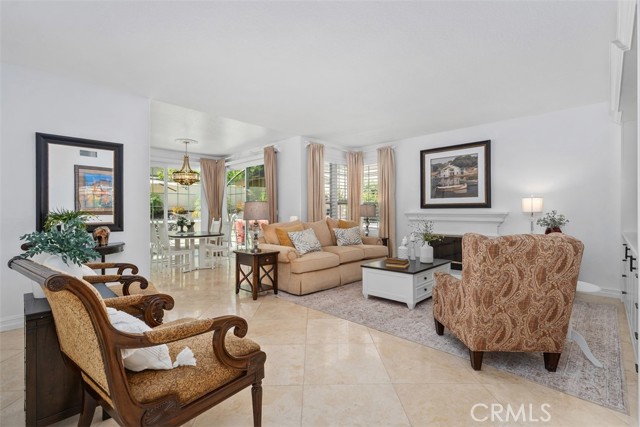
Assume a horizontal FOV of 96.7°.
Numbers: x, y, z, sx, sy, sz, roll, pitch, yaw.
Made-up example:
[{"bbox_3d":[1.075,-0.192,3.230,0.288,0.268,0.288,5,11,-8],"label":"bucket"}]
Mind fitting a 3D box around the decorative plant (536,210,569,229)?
[{"bbox_3d":[3.360,0.080,4.120,0.350,0.260,0.340,0,0,38],"label":"decorative plant"}]

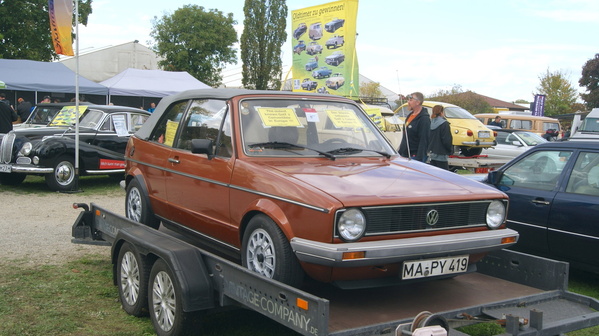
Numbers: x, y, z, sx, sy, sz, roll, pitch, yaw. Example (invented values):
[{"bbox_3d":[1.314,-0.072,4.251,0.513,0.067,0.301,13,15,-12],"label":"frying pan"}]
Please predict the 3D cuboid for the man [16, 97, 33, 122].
[{"bbox_3d":[-8.728,-1.344,20.577,0.450,1.740,0.520,5,6,30],"label":"man"}]

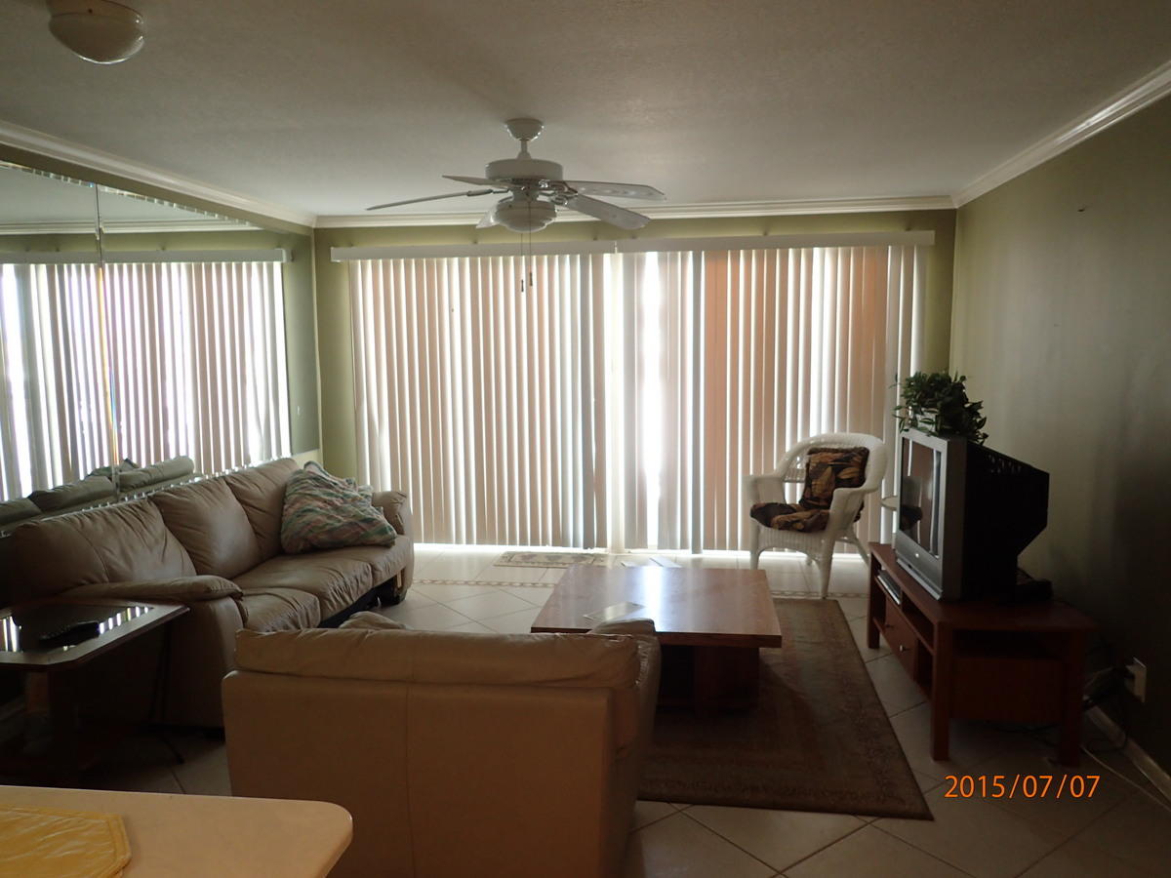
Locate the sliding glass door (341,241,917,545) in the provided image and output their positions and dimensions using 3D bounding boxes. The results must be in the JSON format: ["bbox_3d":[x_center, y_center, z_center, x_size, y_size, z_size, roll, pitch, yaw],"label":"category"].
[{"bbox_3d":[0.252,-0.238,5.818,3.870,2.020,0.090,1,7,9],"label":"sliding glass door"}]

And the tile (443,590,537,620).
[{"bbox_3d":[-0.567,0.979,4.962,0.410,0.010,0.410,-6,8,-36],"label":"tile"}]

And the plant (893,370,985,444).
[{"bbox_3d":[1.579,-0.143,3.774,0.330,0.320,0.420,0,7,9],"label":"plant"}]

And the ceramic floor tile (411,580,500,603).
[{"bbox_3d":[-0.826,0.947,5.257,0.410,0.010,0.410,-6,8,-36],"label":"ceramic floor tile"}]

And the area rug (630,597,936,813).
[{"bbox_3d":[0.519,1.073,3.960,1.580,0.015,2.310,0,7,9],"label":"area rug"}]

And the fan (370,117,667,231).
[{"bbox_3d":[-0.252,-1.069,3.471,1.290,0.430,1.290,0,7,9],"label":"fan"}]

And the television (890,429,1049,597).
[{"bbox_3d":[1.586,0.273,3.438,0.460,0.610,0.660,0,7,6],"label":"television"}]

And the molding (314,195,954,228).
[{"bbox_3d":[0.212,-1.513,5.669,4.330,0.080,0.075,0,7,9],"label":"molding"}]

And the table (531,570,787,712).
[{"bbox_3d":[0.333,0.897,3.718,0.950,0.420,0.920,0,7,9],"label":"table"}]

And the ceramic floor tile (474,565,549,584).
[{"bbox_3d":[-0.471,0.879,5.523,0.410,0.010,0.410,1,7,9],"label":"ceramic floor tile"}]

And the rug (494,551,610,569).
[{"bbox_3d":[-0.215,0.831,5.831,0.760,0.010,0.420,1,7,9],"label":"rug"}]

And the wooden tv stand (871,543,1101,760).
[{"bbox_3d":[1.569,0.827,3.541,0.517,0.516,1.150,0,7,7],"label":"wooden tv stand"}]

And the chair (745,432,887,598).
[{"bbox_3d":[1.444,0.433,5.244,0.700,0.905,0.660,-7,9,-42],"label":"chair"}]

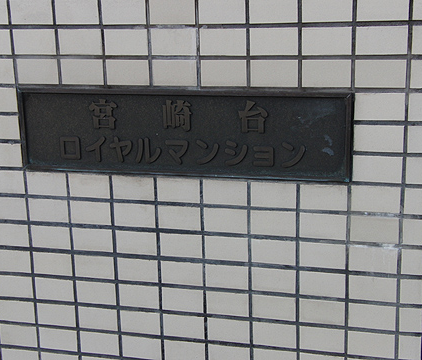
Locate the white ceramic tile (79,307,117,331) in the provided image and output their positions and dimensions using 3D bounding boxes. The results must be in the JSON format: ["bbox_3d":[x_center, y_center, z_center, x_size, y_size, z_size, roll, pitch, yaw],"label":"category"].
[{"bbox_3d":[-0.289,0.351,2.023,0.108,0.061,0.010,3,15,15],"label":"white ceramic tile"}]

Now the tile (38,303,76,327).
[{"bbox_3d":[-0.404,0.351,2.071,0.108,0.060,0.010,3,15,15],"label":"tile"}]

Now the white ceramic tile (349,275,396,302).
[{"bbox_3d":[0.374,0.247,1.823,0.108,0.061,0.010,2,15,15],"label":"white ceramic tile"}]

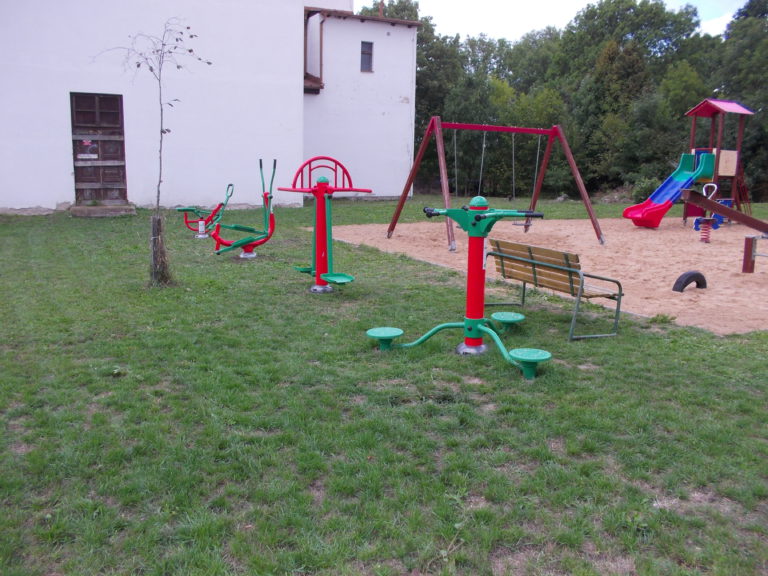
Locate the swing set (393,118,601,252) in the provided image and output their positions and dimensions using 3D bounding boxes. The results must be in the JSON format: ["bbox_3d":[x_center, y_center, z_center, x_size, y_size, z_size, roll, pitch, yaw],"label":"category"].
[{"bbox_3d":[2.390,-2.222,13.576,3.880,2.480,2.565,-4,10,-27],"label":"swing set"}]

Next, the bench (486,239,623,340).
[{"bbox_3d":[1.745,-0.043,6.916,0.620,0.810,1.675,-3,10,-22],"label":"bench"}]

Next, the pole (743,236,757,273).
[{"bbox_3d":[5.430,-0.491,9.618,0.140,0.530,0.130,-3,10,-25],"label":"pole"}]

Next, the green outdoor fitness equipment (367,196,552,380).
[{"bbox_3d":[0.620,-0.114,5.685,1.495,1.360,1.677,1,9,3],"label":"green outdoor fitness equipment"}]

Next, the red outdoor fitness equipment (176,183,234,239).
[{"bbox_3d":[-3.859,-1.689,13.793,1.220,1.180,0.550,-3,10,-25],"label":"red outdoor fitness equipment"}]

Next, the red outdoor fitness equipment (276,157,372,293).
[{"bbox_3d":[-0.787,-0.823,8.222,1.300,1.720,1.080,-4,10,-26],"label":"red outdoor fitness equipment"}]

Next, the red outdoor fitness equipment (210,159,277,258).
[{"bbox_3d":[-2.403,-1.365,11.008,1.200,1.660,0.560,-4,10,-27],"label":"red outdoor fitness equipment"}]

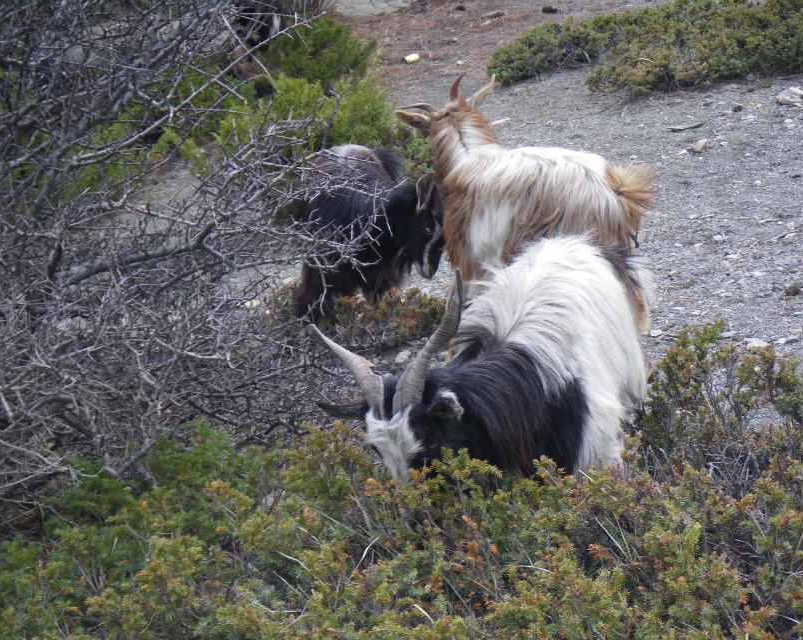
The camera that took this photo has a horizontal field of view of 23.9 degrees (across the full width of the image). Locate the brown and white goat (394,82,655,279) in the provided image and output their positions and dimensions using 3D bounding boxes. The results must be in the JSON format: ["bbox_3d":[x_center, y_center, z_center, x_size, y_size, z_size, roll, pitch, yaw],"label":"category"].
[{"bbox_3d":[0.388,-0.277,5.750,0.860,0.910,0.360,12,21,32],"label":"brown and white goat"}]

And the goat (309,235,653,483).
[{"bbox_3d":[0.299,0.198,4.900,0.440,0.700,1.080,14,22,36],"label":"goat"}]

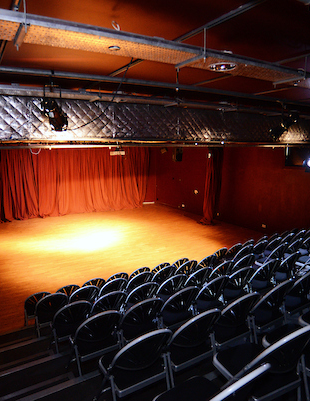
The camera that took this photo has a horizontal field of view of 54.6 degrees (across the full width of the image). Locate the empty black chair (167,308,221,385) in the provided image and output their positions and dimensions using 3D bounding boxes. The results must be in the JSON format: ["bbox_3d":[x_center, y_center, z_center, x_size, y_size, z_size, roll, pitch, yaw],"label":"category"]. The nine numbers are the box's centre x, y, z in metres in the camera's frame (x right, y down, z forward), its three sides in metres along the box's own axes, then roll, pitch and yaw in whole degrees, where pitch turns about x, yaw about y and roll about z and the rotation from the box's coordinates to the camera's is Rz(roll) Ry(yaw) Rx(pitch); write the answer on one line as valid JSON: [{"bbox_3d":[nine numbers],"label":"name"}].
[{"bbox_3d":[0.267,1.188,2.537,0.460,0.815,0.510,-6,12,-31],"label":"empty black chair"}]

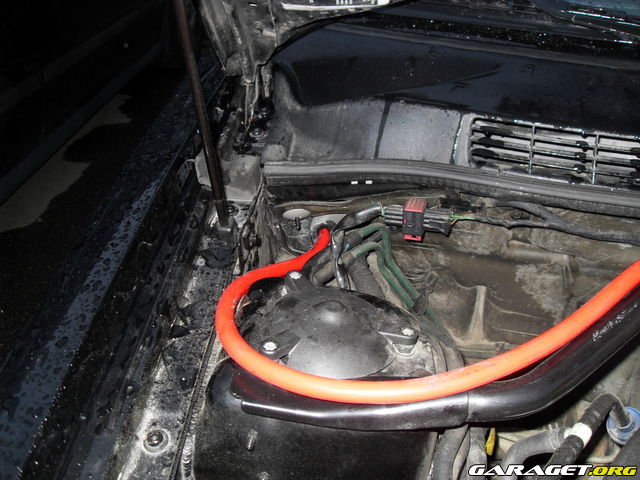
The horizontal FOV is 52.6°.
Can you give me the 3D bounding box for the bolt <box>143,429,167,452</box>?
[{"bbox_3d":[-0.130,0.158,0.510,0.018,0.010,0.018,0,43,0],"label":"bolt"}]

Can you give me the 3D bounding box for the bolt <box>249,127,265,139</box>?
[{"bbox_3d":[-0.090,-0.153,0.920,0.021,0.011,0.021,0,40,0],"label":"bolt"}]

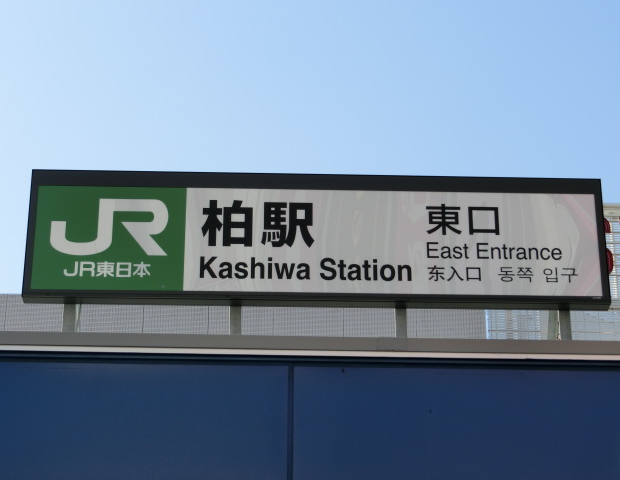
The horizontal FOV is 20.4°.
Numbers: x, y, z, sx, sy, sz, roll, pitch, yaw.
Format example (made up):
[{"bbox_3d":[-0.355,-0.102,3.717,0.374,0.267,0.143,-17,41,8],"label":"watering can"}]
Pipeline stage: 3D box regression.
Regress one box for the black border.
[{"bbox_3d":[0.063,0.000,13.121,4.400,1.061,0.138,1,-26,-2],"label":"black border"}]

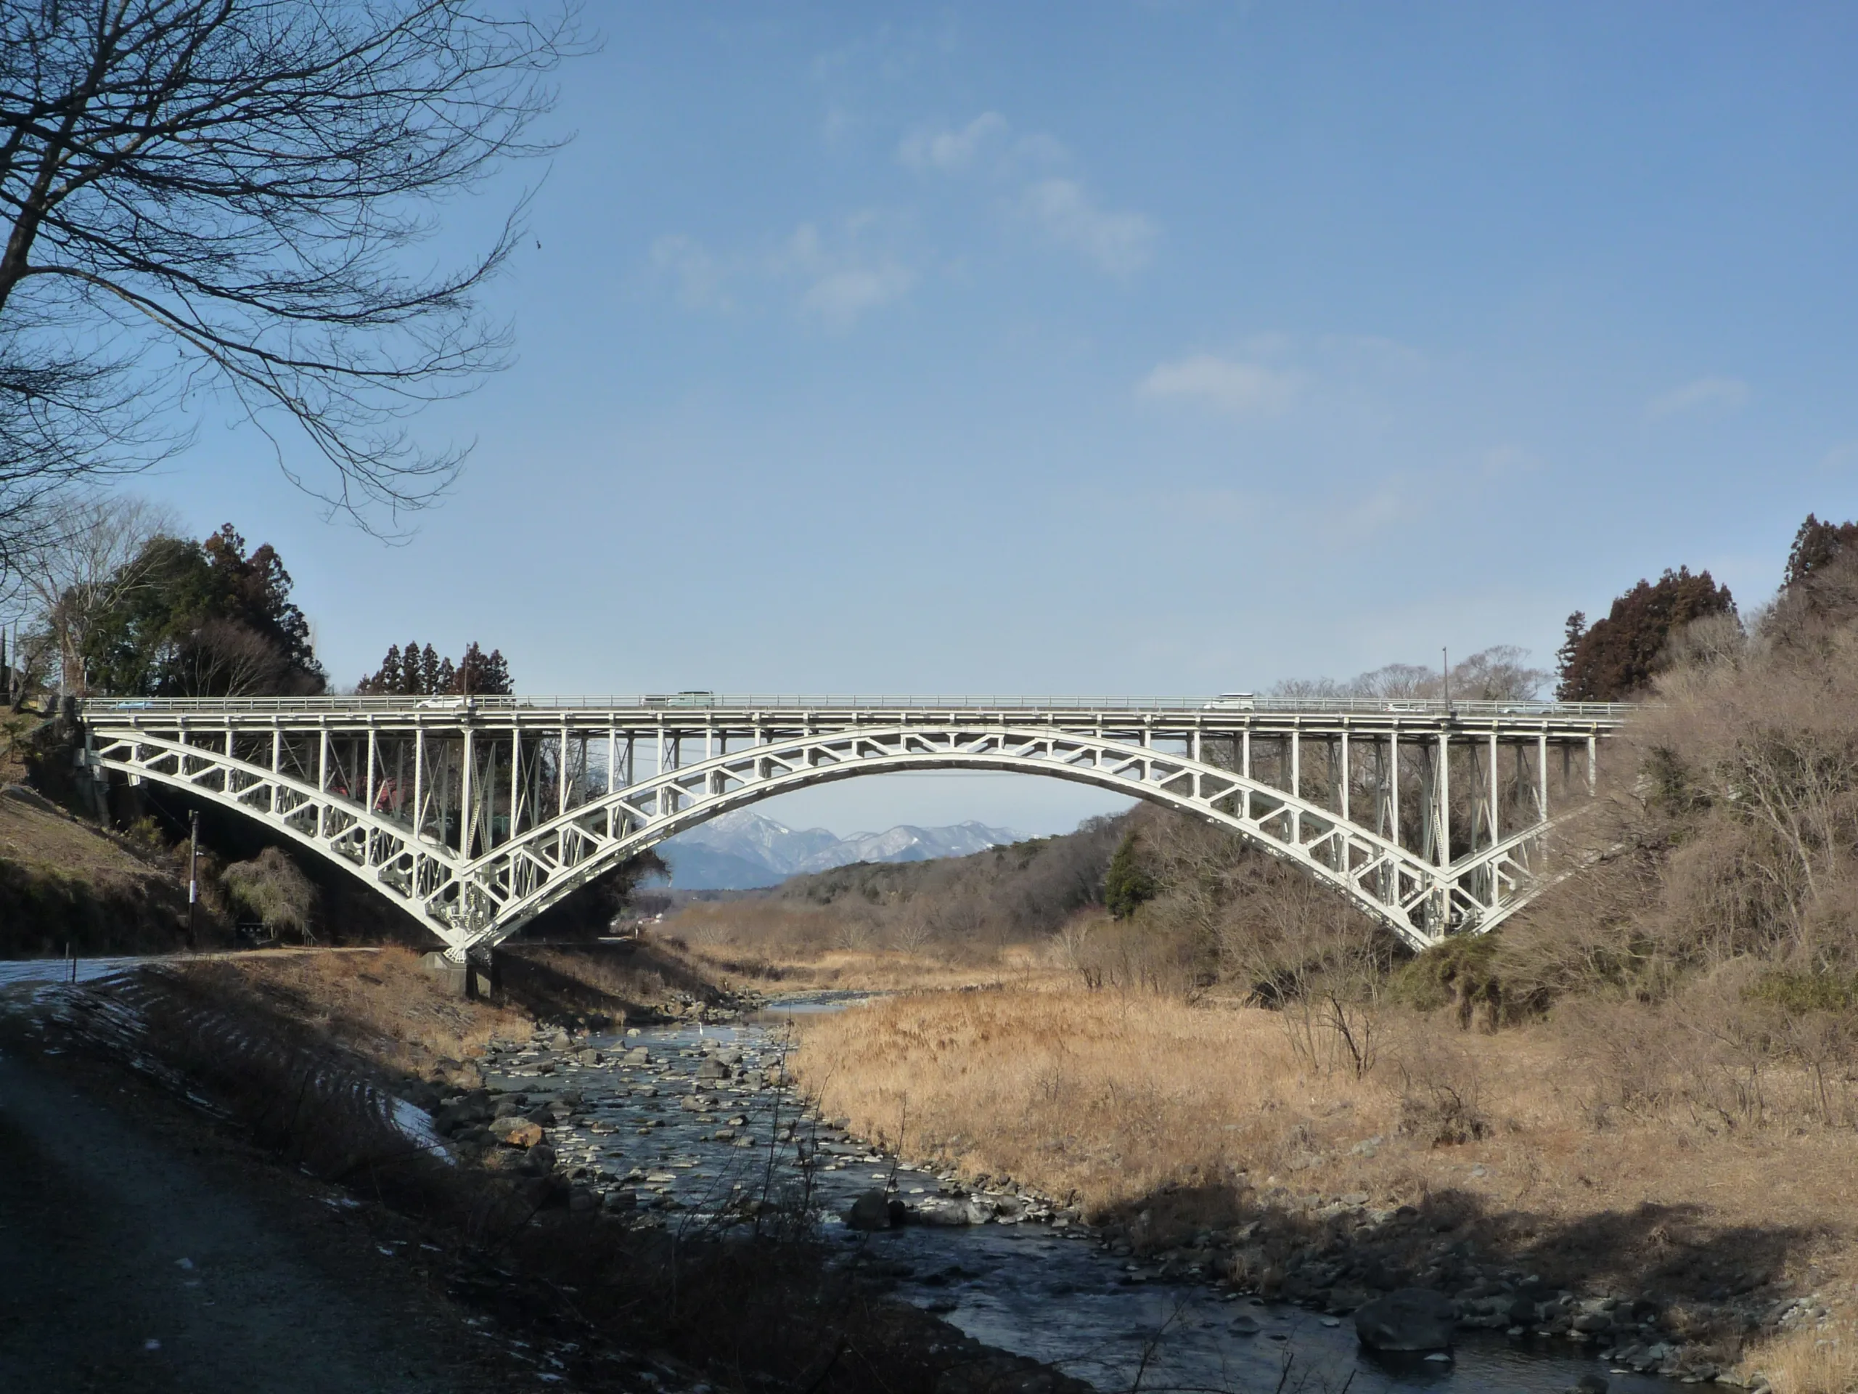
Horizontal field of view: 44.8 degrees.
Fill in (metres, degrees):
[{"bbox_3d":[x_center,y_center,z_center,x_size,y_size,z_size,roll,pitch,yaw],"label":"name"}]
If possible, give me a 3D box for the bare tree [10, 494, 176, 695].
[{"bbox_3d":[-66.471,-7.534,180.000,13.500,17.500,13.000,0,-6,2],"label":"bare tree"}]

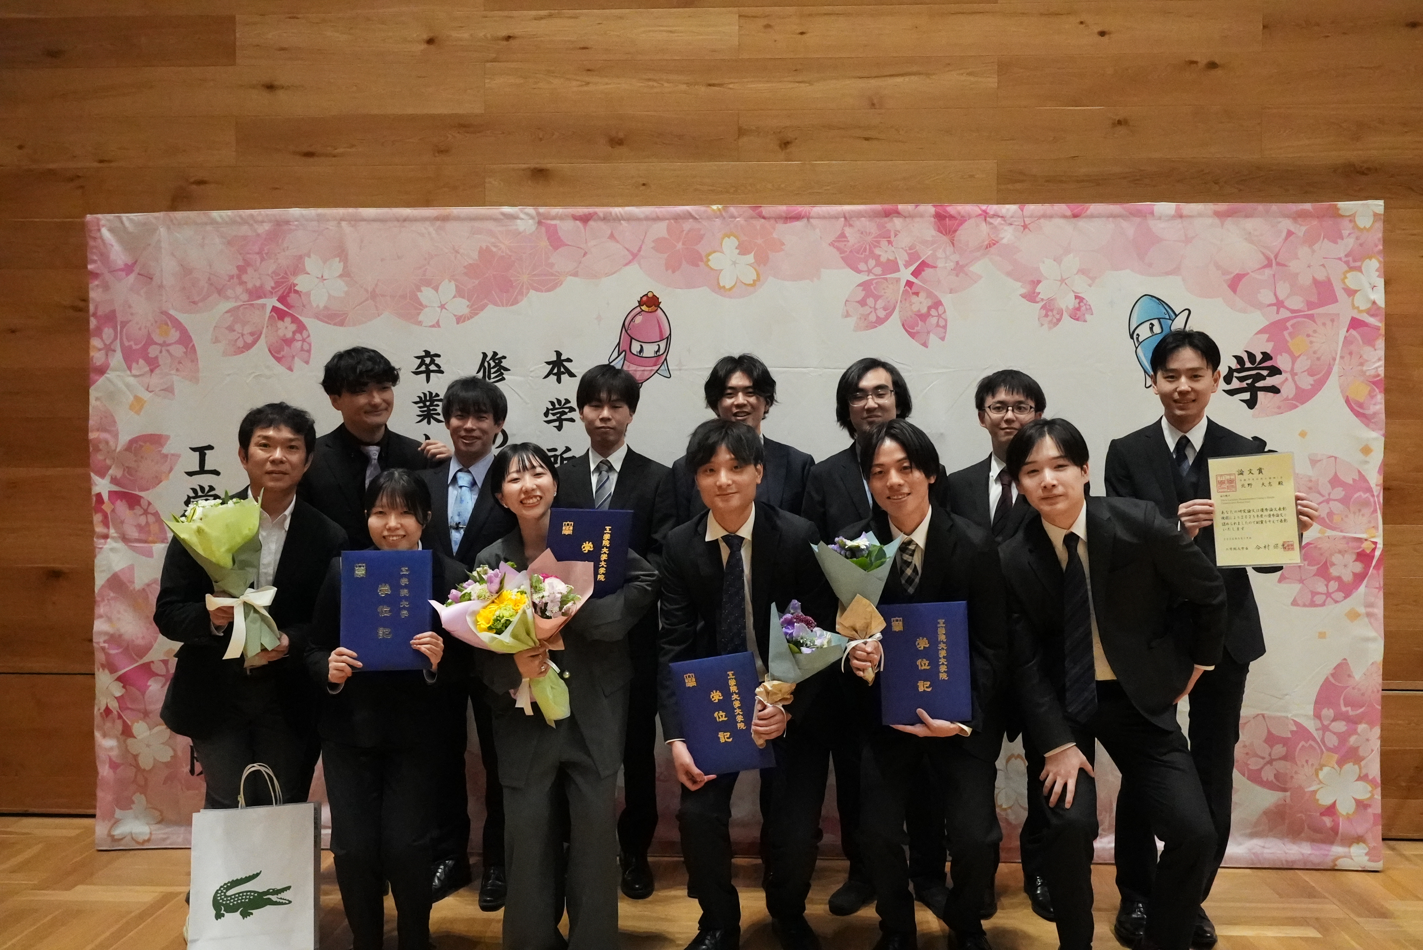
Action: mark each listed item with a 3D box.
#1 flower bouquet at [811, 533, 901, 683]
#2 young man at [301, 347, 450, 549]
[{"bbox_3d":[0.357,0.328,3.030,0.212,0.364,0.182,-6,9,6],"label":"flower bouquet"},{"bbox_3d":[-1.063,0.472,3.838,0.525,1.747,0.354,0,0,-16],"label":"young man"}]

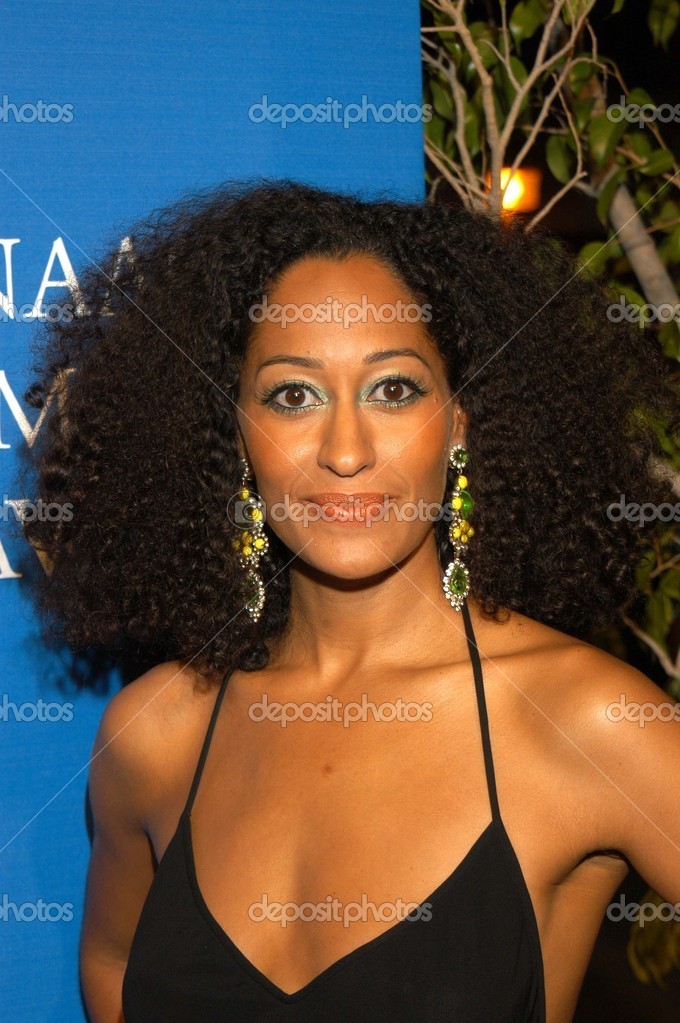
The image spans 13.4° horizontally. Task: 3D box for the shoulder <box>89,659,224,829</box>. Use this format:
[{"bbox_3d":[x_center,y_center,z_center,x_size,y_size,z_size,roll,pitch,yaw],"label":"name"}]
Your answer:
[{"bbox_3d":[-0.122,0.154,1.920,0.095,0.115,0.110,0,0,15],"label":"shoulder"}]

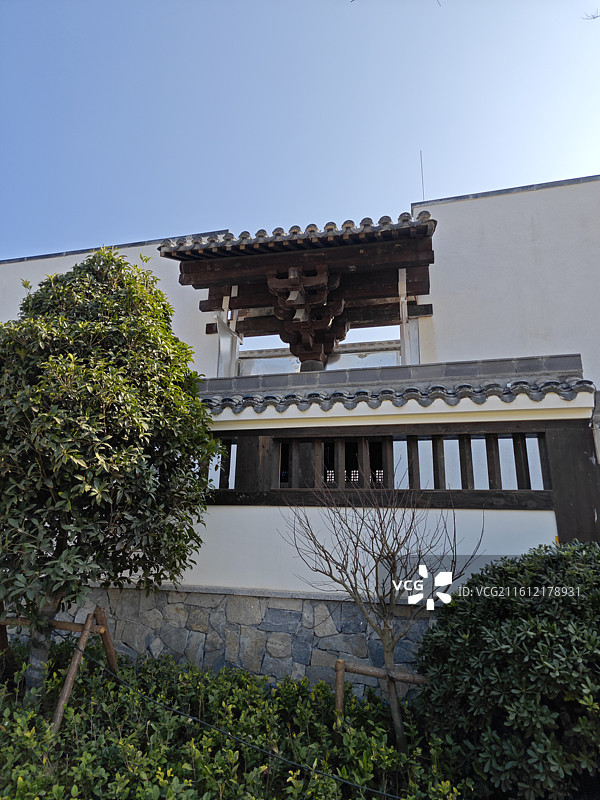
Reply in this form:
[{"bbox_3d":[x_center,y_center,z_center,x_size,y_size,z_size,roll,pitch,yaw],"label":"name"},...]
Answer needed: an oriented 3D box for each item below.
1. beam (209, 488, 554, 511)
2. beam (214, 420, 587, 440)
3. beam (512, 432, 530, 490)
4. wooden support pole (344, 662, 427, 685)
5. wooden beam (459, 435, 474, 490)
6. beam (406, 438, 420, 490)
[{"bbox_3d":[0.602,0.934,4.949,3.229,0.167,0.170,-3,-17,16],"label":"beam"},{"bbox_3d":[0.765,0.307,5.091,3.528,0.137,0.170,-3,-17,16],"label":"beam"},{"bbox_3d":[1.940,0.548,4.657,0.090,0.510,0.075,-3,-17,16],"label":"beam"},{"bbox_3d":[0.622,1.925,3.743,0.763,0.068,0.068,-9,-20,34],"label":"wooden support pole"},{"bbox_3d":[1.498,0.571,4.782,0.090,0.510,0.075,-3,-17,16],"label":"wooden beam"},{"bbox_3d":[1.048,0.594,4.908,0.090,0.510,0.075,-3,-17,16],"label":"beam"}]

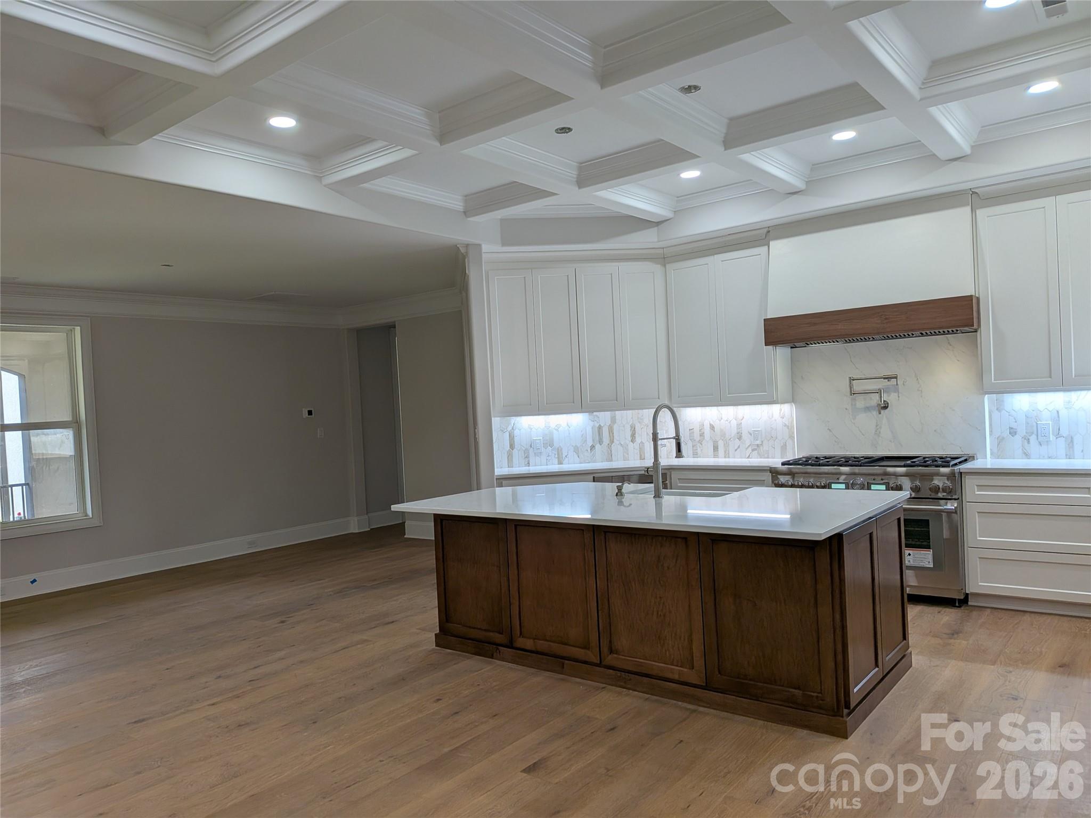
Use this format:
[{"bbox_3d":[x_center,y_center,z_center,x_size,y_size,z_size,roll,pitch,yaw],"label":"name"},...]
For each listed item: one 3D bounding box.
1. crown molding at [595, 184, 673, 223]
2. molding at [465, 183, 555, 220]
[{"bbox_3d":[0.701,-1.560,5.553,0.080,0.130,1.075,-3,0,39],"label":"crown molding"},{"bbox_3d":[-0.267,-1.512,5.381,0.860,0.145,0.072,-3,0,39],"label":"molding"}]

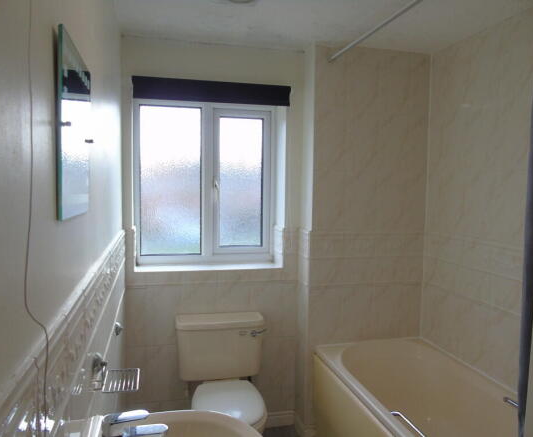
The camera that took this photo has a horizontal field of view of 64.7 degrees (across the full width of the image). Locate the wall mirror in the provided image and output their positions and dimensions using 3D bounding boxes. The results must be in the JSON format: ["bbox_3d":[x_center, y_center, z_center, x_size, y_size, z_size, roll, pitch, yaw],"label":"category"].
[{"bbox_3d":[-0.398,-0.176,0.876,0.015,0.339,0.333,0,4,-15],"label":"wall mirror"}]

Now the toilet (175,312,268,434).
[{"bbox_3d":[-0.217,0.953,2.162,0.478,0.745,0.690,0,4,-13],"label":"toilet"}]

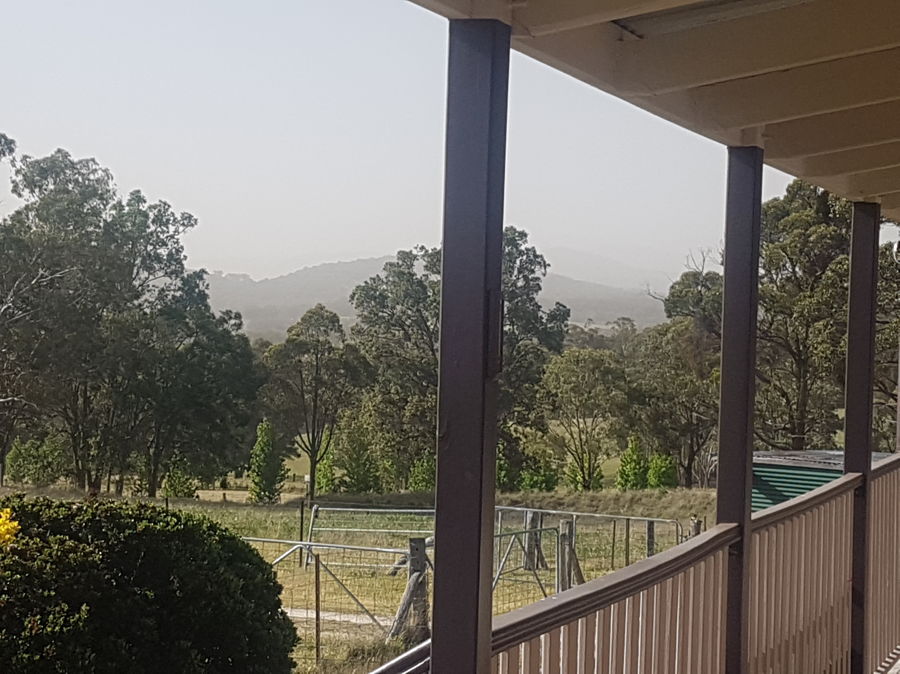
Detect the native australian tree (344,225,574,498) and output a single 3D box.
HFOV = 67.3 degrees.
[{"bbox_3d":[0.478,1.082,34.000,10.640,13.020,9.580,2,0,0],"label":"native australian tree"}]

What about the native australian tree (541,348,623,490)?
[{"bbox_3d":[6.034,3.786,31.000,3.650,6.390,3.650,2,0,0],"label":"native australian tree"}]

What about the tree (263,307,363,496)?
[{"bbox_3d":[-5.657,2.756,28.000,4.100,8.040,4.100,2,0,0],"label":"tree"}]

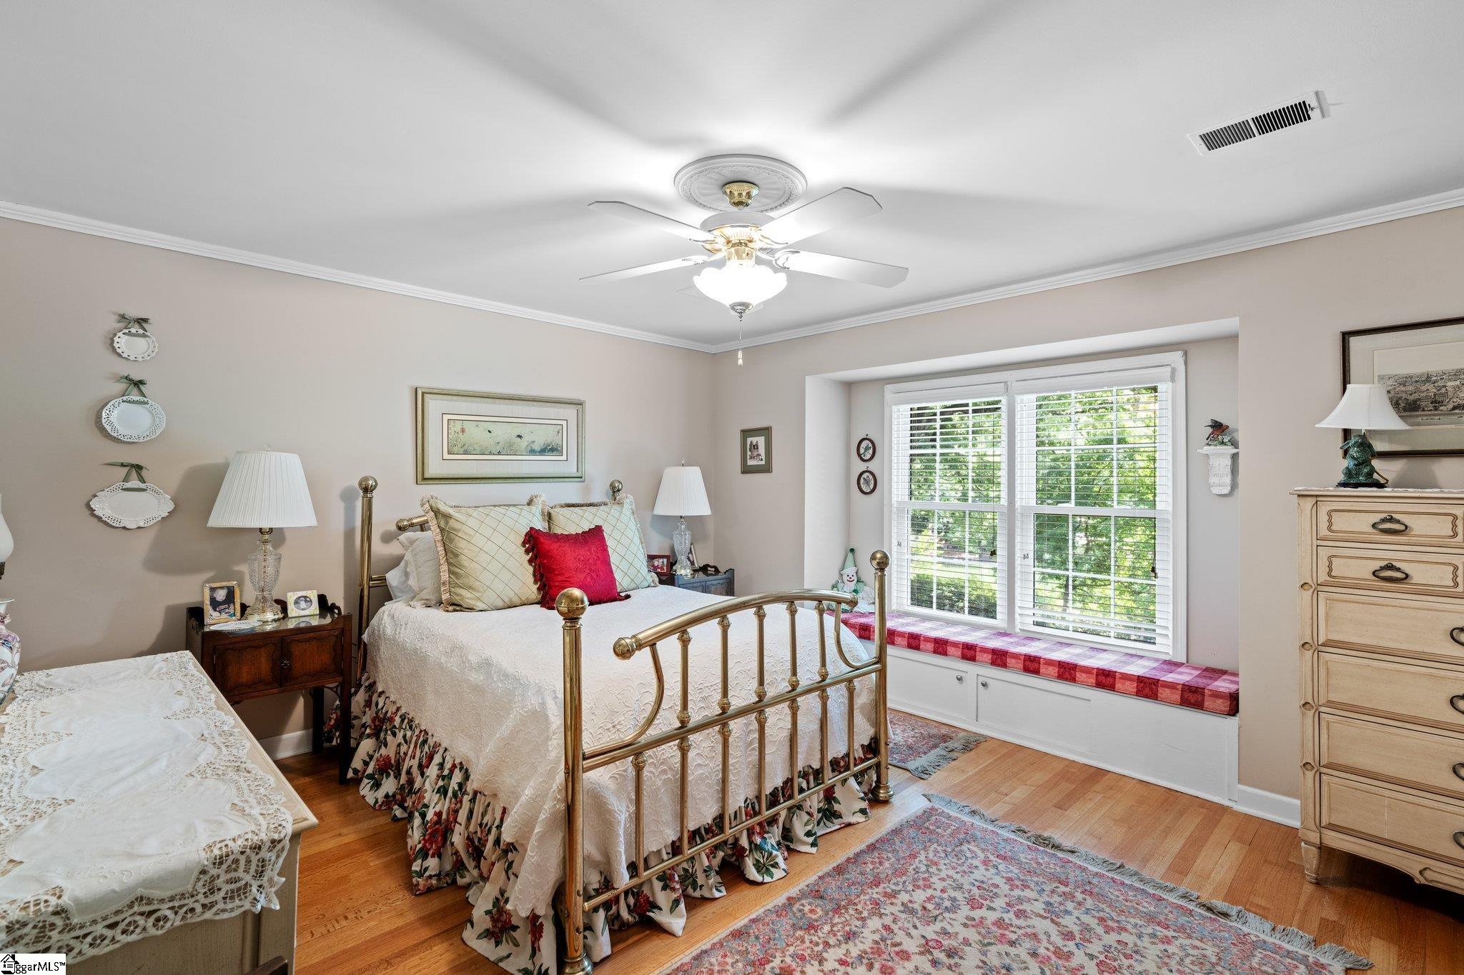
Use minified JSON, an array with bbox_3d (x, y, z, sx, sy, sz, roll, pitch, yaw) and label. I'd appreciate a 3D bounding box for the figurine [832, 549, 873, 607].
[{"bbox_3d":[0.813,0.647,4.430,0.290,0.440,0.250,1,1,10],"label":"figurine"}]

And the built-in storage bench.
[{"bbox_3d":[1.503,1.111,3.812,0.482,0.505,2.389,0,1,-44],"label":"built-in storage bench"}]

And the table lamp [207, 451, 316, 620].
[{"bbox_3d":[-2.093,0.208,2.921,0.400,0.770,0.400,0,1,-44],"label":"table lamp"}]

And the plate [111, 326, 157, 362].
[{"bbox_3d":[-2.555,-0.613,2.788,0.148,0.146,0.025,0,1,-44],"label":"plate"}]

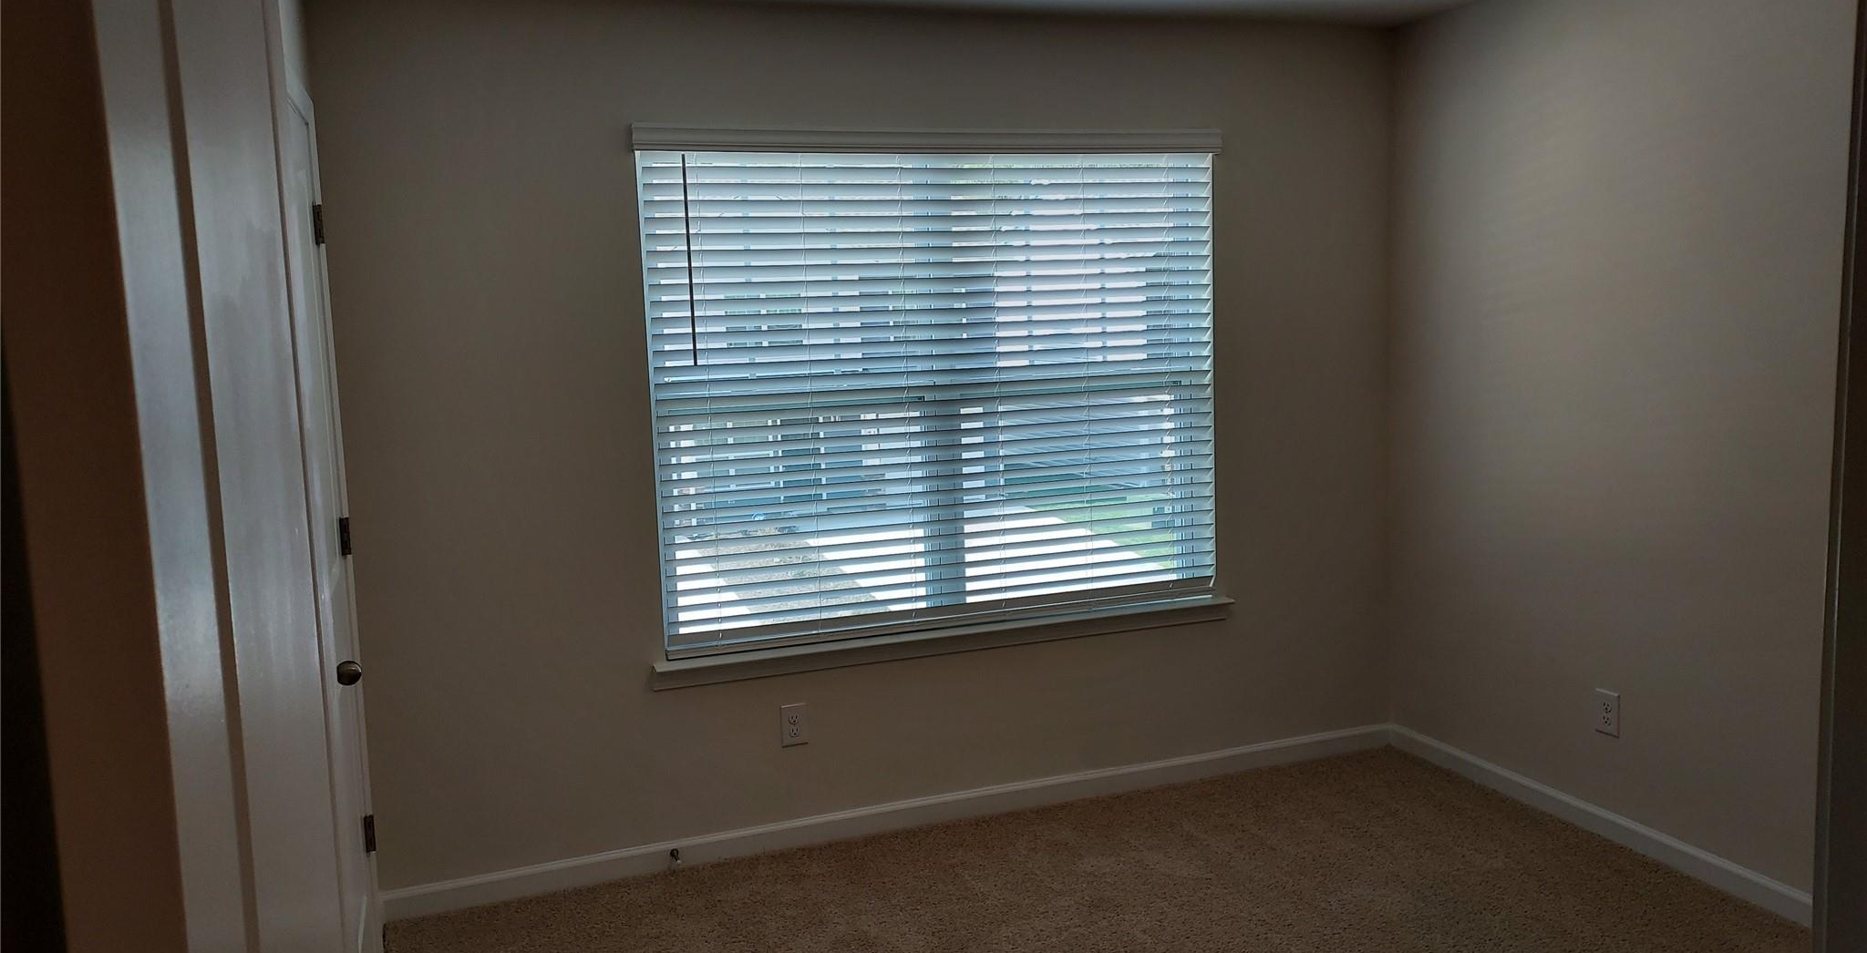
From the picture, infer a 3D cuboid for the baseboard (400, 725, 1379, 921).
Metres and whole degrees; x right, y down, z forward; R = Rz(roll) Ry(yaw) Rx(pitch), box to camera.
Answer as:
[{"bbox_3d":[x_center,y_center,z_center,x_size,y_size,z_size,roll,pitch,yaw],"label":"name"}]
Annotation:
[{"bbox_3d":[0.071,1.021,3.966,3.246,0.073,0.015,-5,7,-19],"label":"baseboard"}]

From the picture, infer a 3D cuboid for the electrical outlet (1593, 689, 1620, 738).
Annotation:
[{"bbox_3d":[1.884,0.663,3.618,0.008,0.122,0.079,-5,7,-19],"label":"electrical outlet"}]

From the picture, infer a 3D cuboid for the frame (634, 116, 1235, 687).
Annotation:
[{"bbox_3d":[0.062,-0.237,3.855,1.845,1.545,0.100,-5,7,-19],"label":"frame"}]

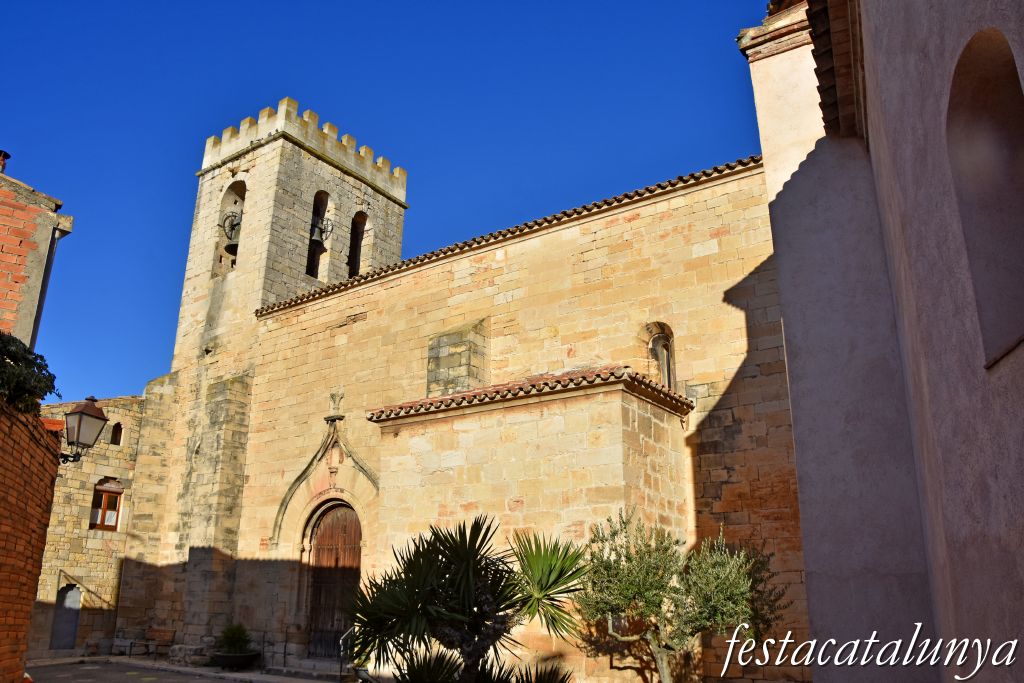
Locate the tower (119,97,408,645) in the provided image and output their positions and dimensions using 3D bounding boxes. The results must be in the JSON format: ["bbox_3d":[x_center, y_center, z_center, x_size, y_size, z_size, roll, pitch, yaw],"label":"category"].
[{"bbox_3d":[-8.125,1.174,26.845,5.175,18.009,6.693,-12,-22,33],"label":"tower"}]

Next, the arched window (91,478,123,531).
[{"bbox_3d":[-13.027,5.213,24.613,0.317,1.684,0.966,-12,-22,33],"label":"arched window"}]

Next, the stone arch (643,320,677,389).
[{"bbox_3d":[3.113,0.422,15.620,0.642,1.601,0.455,-12,-22,33],"label":"stone arch"}]

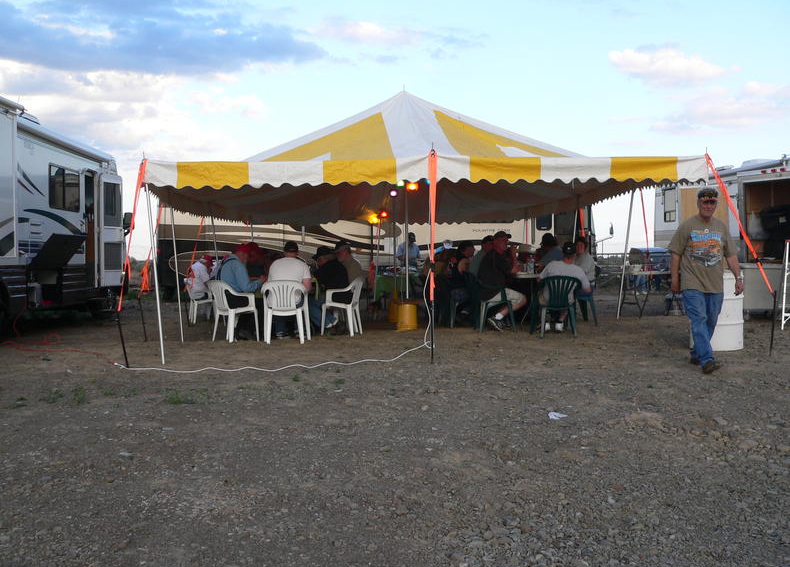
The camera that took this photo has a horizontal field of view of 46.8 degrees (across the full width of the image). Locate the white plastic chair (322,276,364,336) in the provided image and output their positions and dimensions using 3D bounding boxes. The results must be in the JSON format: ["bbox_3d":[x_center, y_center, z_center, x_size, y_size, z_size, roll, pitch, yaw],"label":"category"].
[{"bbox_3d":[-0.701,0.311,12.200,0.570,0.810,0.570,1,1,22],"label":"white plastic chair"}]

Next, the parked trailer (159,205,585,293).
[{"bbox_3d":[-0.483,-1.427,25.200,11.500,3.700,2.550,0,1,0],"label":"parked trailer"}]

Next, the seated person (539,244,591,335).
[{"bbox_3d":[2.230,0.074,12.000,0.640,1.230,0.820,-1,2,-12],"label":"seated person"}]

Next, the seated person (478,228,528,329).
[{"bbox_3d":[1.469,-0.018,12.600,0.680,1.370,0.500,0,1,-15],"label":"seated person"}]

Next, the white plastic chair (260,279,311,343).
[{"bbox_3d":[-1.400,0.364,11.800,0.600,0.800,0.600,0,2,-3],"label":"white plastic chair"}]

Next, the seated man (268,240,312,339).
[{"bbox_3d":[-1.370,0.097,11.950,0.580,1.290,0.820,0,2,0],"label":"seated man"}]

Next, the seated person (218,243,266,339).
[{"bbox_3d":[-2.020,0.106,12.100,0.780,1.260,0.550,-2,2,-41],"label":"seated person"}]

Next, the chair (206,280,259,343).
[{"bbox_3d":[-2.076,0.333,11.700,0.570,0.810,0.570,-1,2,-36],"label":"chair"}]

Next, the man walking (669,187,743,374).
[{"bbox_3d":[3.000,-0.052,8.800,0.680,1.750,0.550,0,2,12],"label":"man walking"}]

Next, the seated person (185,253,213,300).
[{"bbox_3d":[-3.212,0.064,15.400,0.660,1.190,0.500,-1,2,-25],"label":"seated person"}]

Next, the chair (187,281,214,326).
[{"bbox_3d":[-3.490,0.320,16.400,0.590,0.790,0.590,1,2,43],"label":"chair"}]

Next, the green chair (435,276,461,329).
[{"bbox_3d":[0.830,0.260,13.700,0.590,0.800,0.590,1,2,37],"label":"green chair"}]

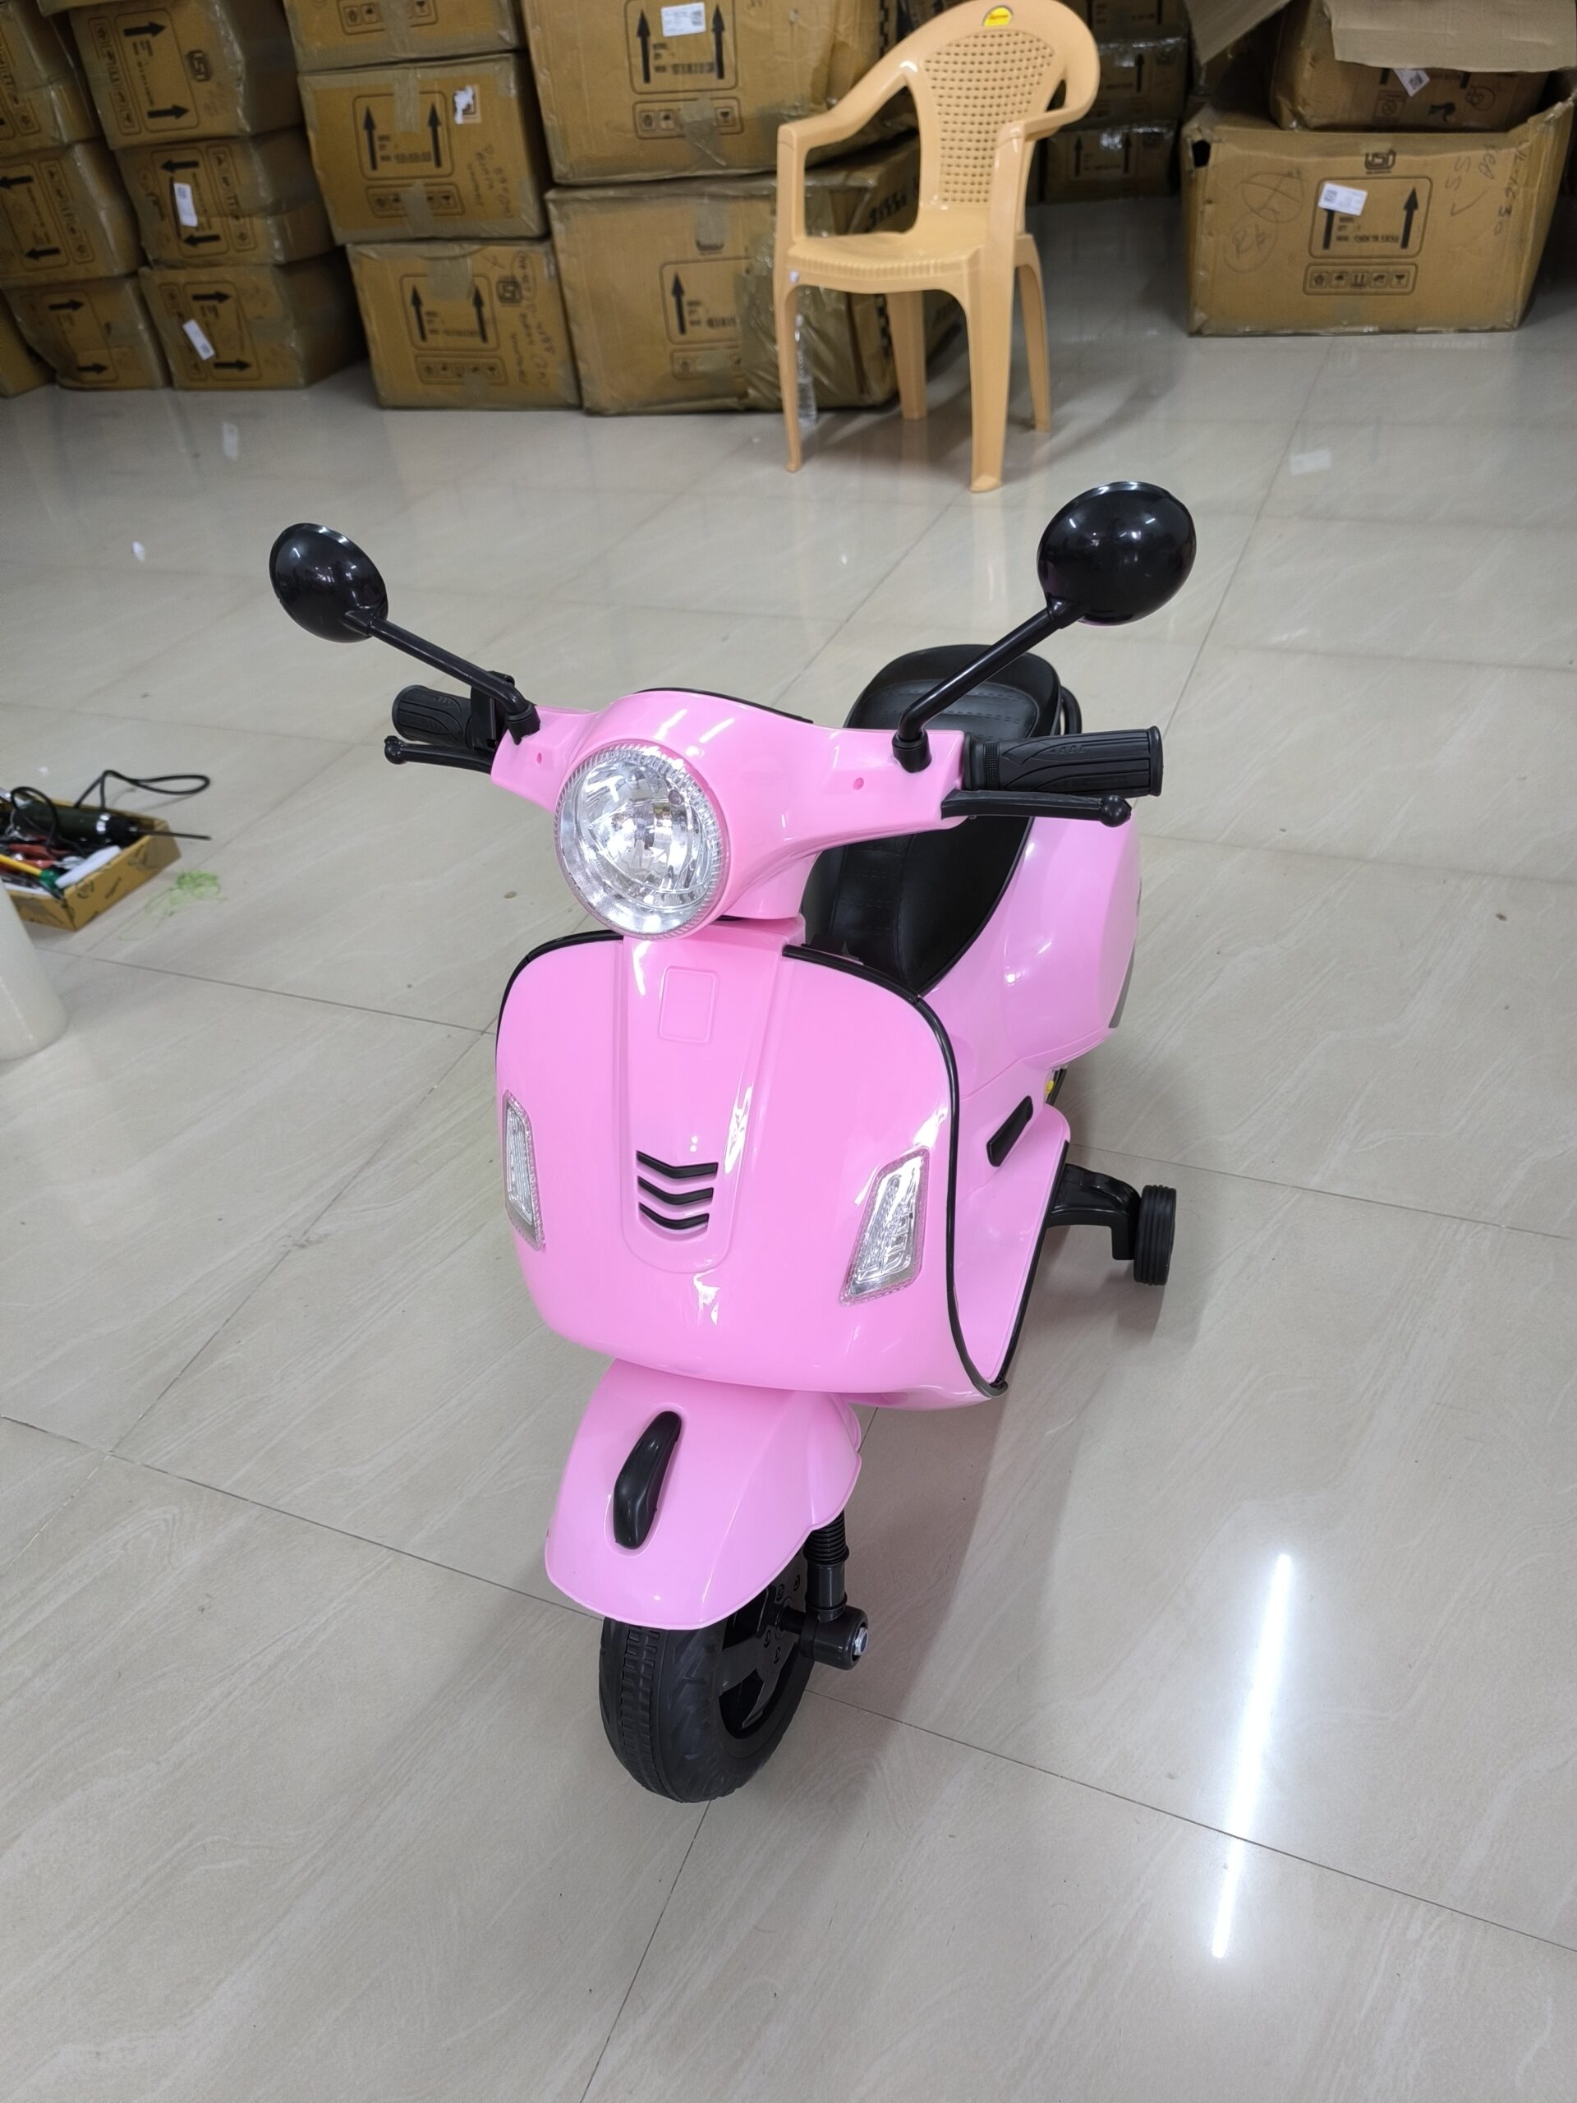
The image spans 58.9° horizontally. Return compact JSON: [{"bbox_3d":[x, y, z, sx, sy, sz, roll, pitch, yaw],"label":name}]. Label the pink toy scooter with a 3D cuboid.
[{"bbox_3d":[0.041,-0.076,0.999,0.500,0.775,0.945,7,41,16],"label":"pink toy scooter"}]

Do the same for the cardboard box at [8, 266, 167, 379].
[{"bbox_3d":[-2.090,-2.432,4.612,0.460,0.303,0.620,8,41,18],"label":"cardboard box"}]

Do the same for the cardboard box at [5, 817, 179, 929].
[{"bbox_3d":[-1.076,-0.280,1.987,0.360,0.058,0.197,13,43,23],"label":"cardboard box"}]

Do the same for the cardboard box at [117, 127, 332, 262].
[{"bbox_3d":[-1.607,-2.599,4.210,0.460,0.298,0.620,8,41,18],"label":"cardboard box"}]

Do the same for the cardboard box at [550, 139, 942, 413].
[{"bbox_3d":[-0.002,-2.171,3.830,0.825,0.500,1.050,8,41,18],"label":"cardboard box"}]

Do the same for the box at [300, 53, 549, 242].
[{"bbox_3d":[-0.801,-2.444,3.731,0.615,0.370,0.680,8,41,18],"label":"box"}]

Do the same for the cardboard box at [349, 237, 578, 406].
[{"bbox_3d":[-0.756,-2.138,3.973,0.635,0.405,0.680,8,41,18],"label":"cardboard box"}]

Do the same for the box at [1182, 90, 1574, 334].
[{"bbox_3d":[1.588,-2.345,3.837,0.830,0.475,0.900,8,41,18],"label":"box"}]

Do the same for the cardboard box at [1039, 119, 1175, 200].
[{"bbox_3d":[1.364,-3.686,5.730,0.525,0.235,0.600,8,41,18],"label":"cardboard box"}]

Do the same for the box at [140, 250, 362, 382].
[{"bbox_3d":[-1.605,-2.367,4.435,0.500,0.336,0.620,8,41,18],"label":"box"}]

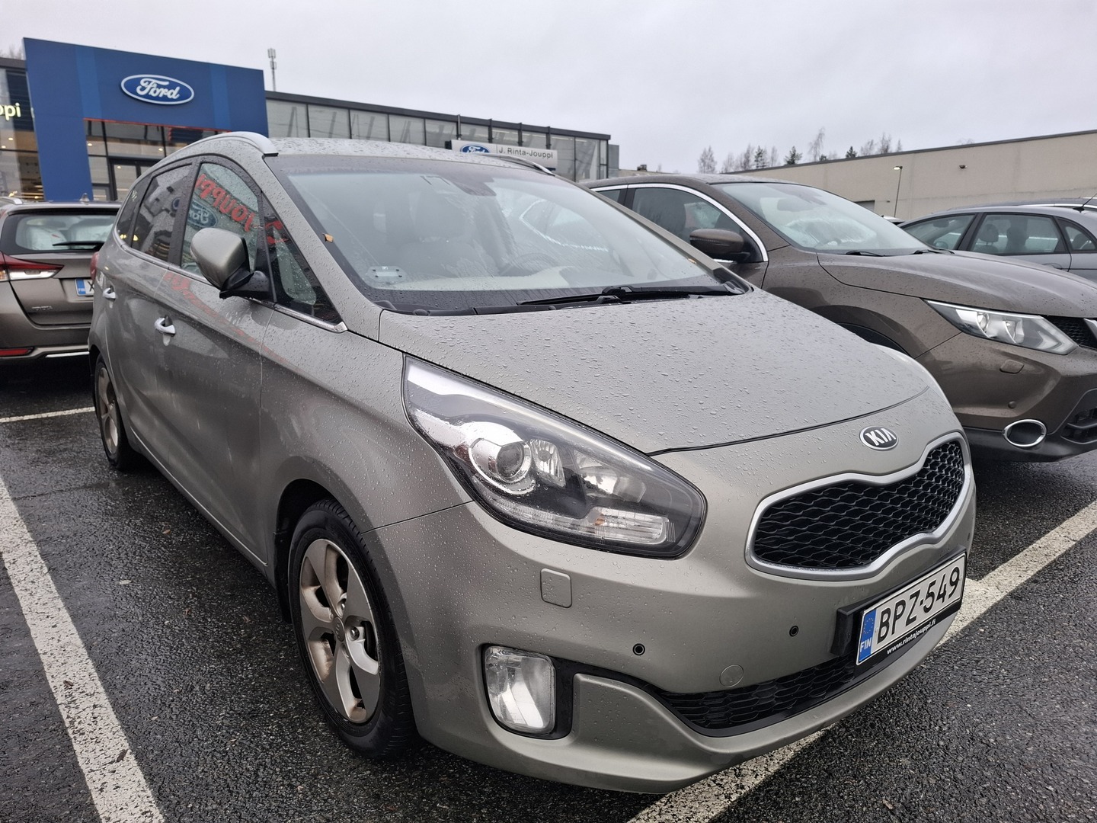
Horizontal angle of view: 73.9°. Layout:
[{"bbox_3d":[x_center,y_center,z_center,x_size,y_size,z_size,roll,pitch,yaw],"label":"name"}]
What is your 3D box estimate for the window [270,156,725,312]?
[{"bbox_3d":[-0.123,-0.611,2.371,1.340,0.150,1.100,-10,41,-39],"label":"window"}]

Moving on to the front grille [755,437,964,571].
[{"bbox_3d":[0.704,0.185,1.504,0.870,0.185,0.100,-10,7,-39],"label":"front grille"}]

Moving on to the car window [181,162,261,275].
[{"bbox_3d":[-1.013,-0.609,2.281,0.090,0.400,0.830,12,2,-41],"label":"car window"}]

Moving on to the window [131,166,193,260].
[{"bbox_3d":[-1.551,-0.788,2.916,0.090,0.370,0.700,12,2,-41],"label":"window"}]

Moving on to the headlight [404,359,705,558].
[{"bbox_3d":[-0.038,0.079,1.328,0.330,0.300,0.550,-10,17,-39],"label":"headlight"}]

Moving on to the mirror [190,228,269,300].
[{"bbox_3d":[-0.789,-0.384,1.806,0.210,0.180,0.160,-10,17,-39],"label":"mirror"}]

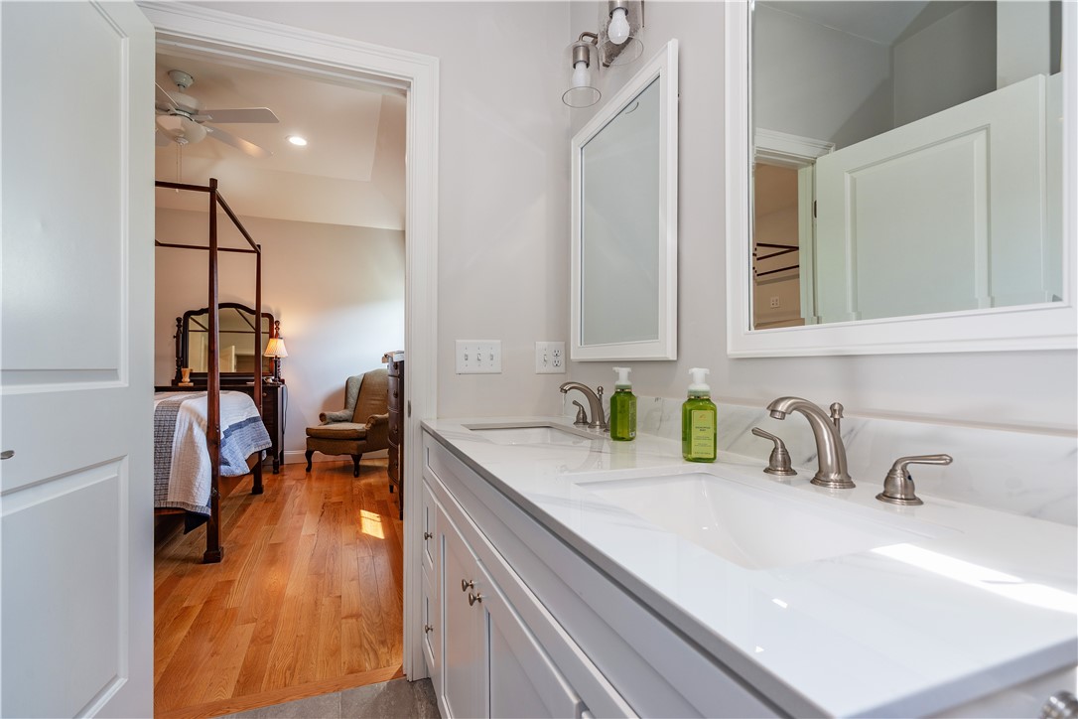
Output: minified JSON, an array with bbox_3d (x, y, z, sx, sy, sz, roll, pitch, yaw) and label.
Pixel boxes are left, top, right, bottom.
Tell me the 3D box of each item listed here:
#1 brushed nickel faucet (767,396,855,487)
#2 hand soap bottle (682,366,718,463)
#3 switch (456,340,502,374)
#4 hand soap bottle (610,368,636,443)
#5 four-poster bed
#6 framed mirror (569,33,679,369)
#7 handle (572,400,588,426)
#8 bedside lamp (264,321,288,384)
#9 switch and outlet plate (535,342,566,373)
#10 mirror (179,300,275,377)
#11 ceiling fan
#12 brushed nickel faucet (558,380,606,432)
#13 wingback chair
[{"bbox_3d":[0.446,0.136,0.785,0.170,0.143,0.066,0,0,-23],"label":"brushed nickel faucet"},{"bbox_3d":[0.337,0.115,0.999,0.062,0.189,0.062,0,0,0],"label":"hand soap bottle"},{"bbox_3d":[-0.213,-0.009,1.704,0.165,0.117,0.012,0,-1,-20],"label":"switch"},{"bbox_3d":[0.225,0.117,1.274,0.062,0.189,0.062,0,0,31],"label":"hand soap bottle"},{"bbox_3d":[-3.062,0.061,3.015,2.150,2.140,1.630,0,0,-23],"label":"four-poster bed"},{"bbox_3d":[0.239,-0.412,1.508,0.031,0.831,0.568,0,-1,-22],"label":"framed mirror"},{"bbox_3d":[0.135,0.180,1.623,0.055,0.069,0.092,0,0,-23],"label":"handle"},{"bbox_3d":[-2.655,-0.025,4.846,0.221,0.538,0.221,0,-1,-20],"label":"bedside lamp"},{"bbox_3d":[0.045,-0.006,1.797,0.117,0.117,0.011,0,-1,-20],"label":"switch and outlet plate"},{"bbox_3d":[-3.125,-0.190,4.827,0.818,0.758,0.050,0,-1,-20],"label":"mirror"},{"bbox_3d":[-2.483,-1.742,3.333,1.290,0.460,1.290,0,0,-23],"label":"ceiling fan"},{"bbox_3d":[0.136,0.136,1.411,0.152,0.138,0.244,0,-1,-21],"label":"brushed nickel faucet"},{"bbox_3d":[-1.868,0.605,4.995,0.738,1.022,0.788,0,-1,22],"label":"wingback chair"}]

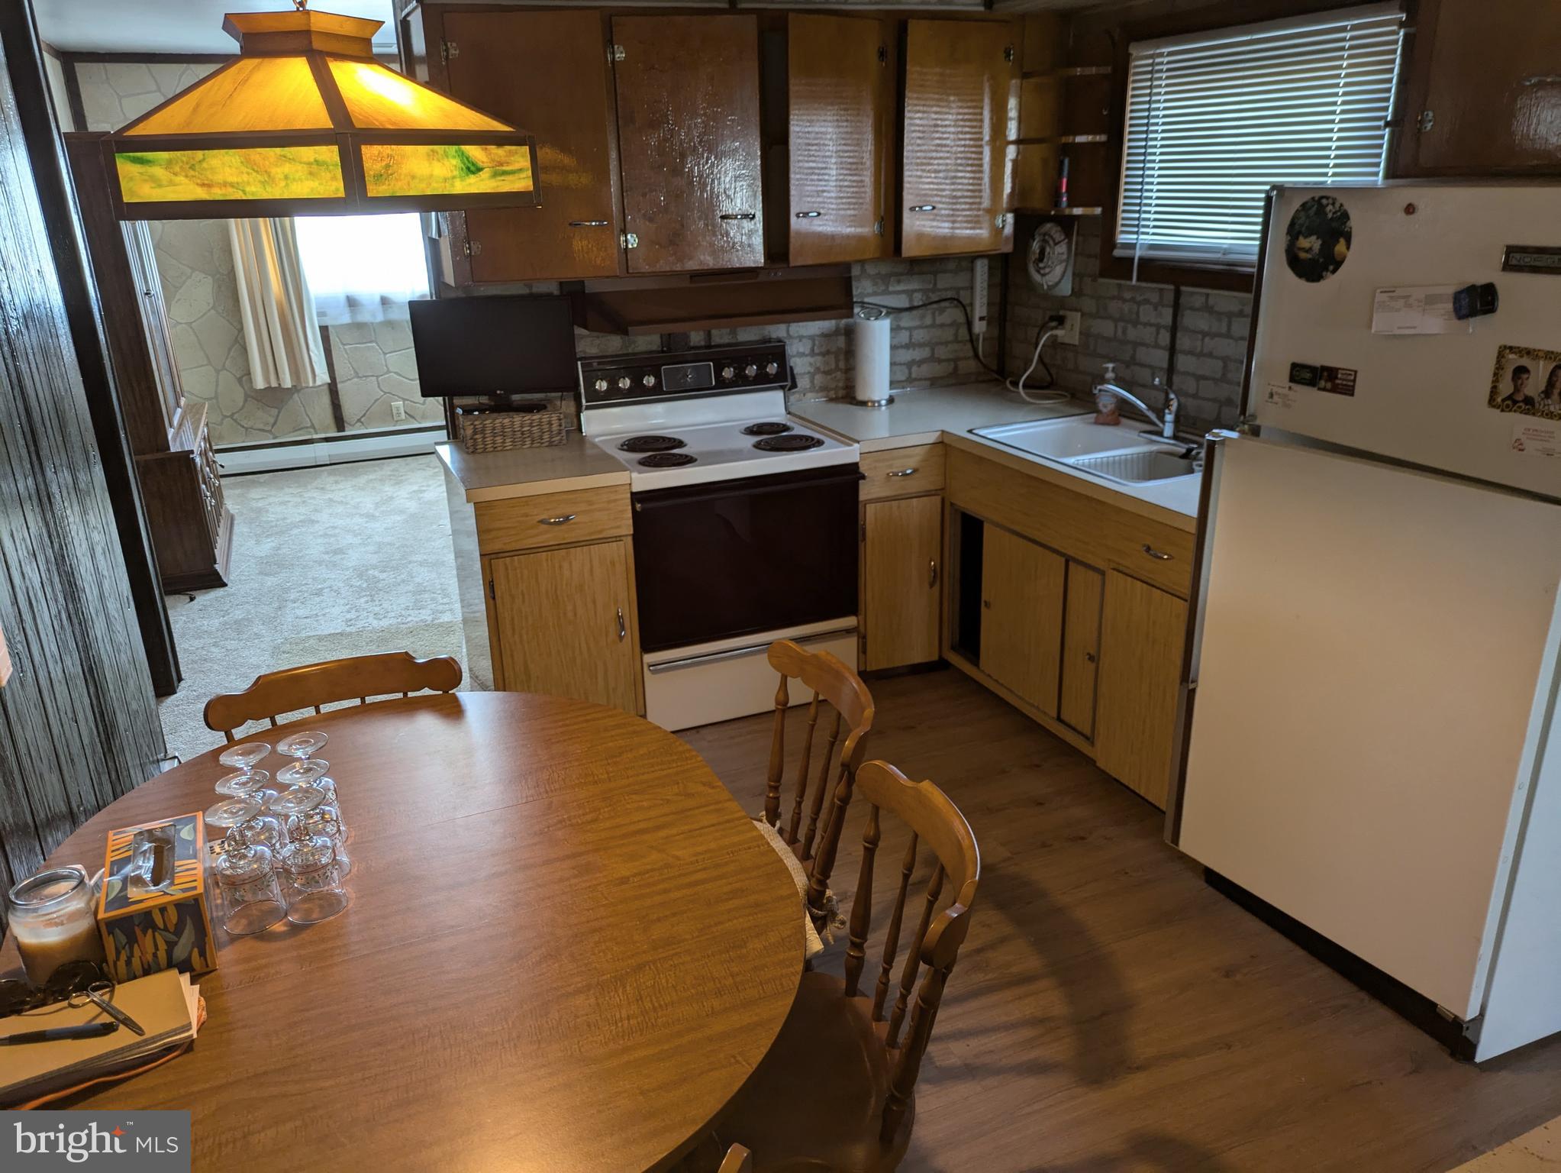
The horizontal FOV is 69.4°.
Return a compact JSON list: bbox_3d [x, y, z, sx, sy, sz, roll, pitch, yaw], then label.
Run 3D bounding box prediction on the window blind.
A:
[{"bbox_3d":[1.346,-1.298,3.347,0.050,0.664,1.020,-9,22,-21],"label":"window blind"}]

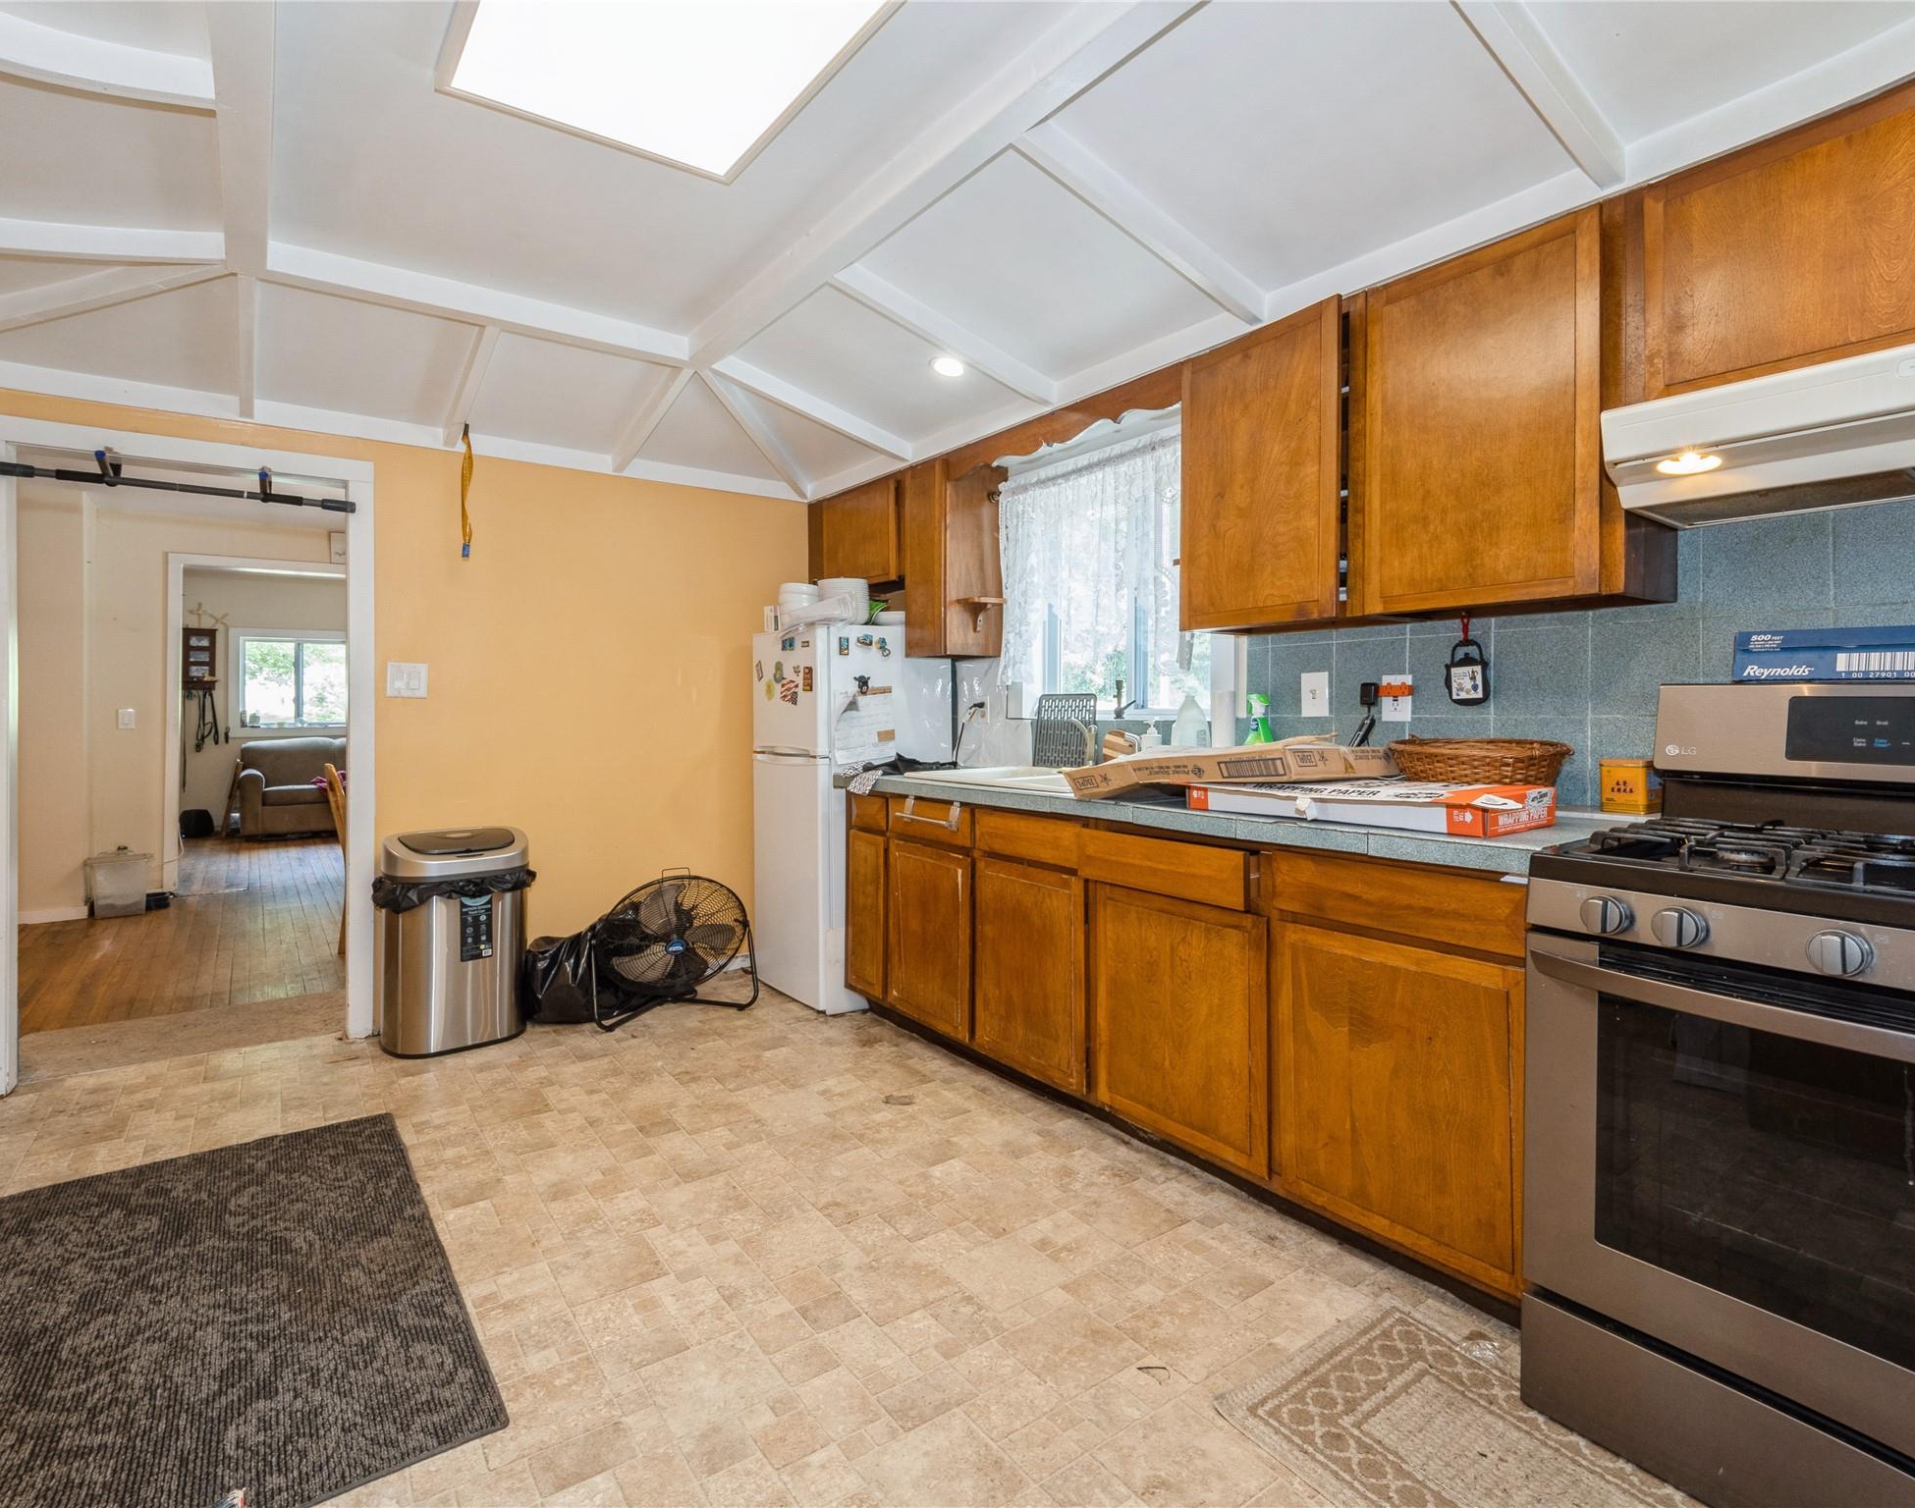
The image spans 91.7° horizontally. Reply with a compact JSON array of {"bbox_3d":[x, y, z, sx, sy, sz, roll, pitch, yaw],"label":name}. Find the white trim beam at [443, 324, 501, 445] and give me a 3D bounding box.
[{"bbox_3d":[-1.683,-1.251,3.189,0.046,0.070,0.740,-2,-11,-37],"label":"white trim beam"}]

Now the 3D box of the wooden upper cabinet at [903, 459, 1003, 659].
[{"bbox_3d":[-0.025,-0.764,3.728,0.295,0.750,0.285,-2,3,-37],"label":"wooden upper cabinet"}]

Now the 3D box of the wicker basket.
[{"bbox_3d":[1.199,0.021,2.171,0.270,0.115,0.390,-2,3,-37],"label":"wicker basket"}]

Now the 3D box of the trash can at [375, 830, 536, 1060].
[{"bbox_3d":[-1.770,0.649,3.300,0.290,0.695,0.440,2,3,45],"label":"trash can"}]

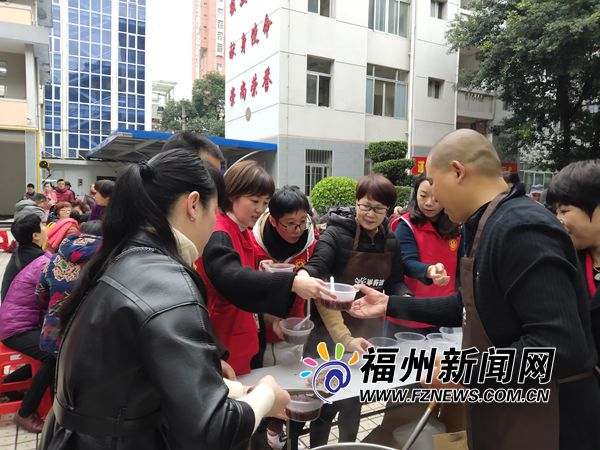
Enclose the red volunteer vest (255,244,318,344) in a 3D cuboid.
[{"bbox_3d":[-0.075,0.280,2.180,0.460,0.620,0.330,0,4,-9],"label":"red volunteer vest"}]

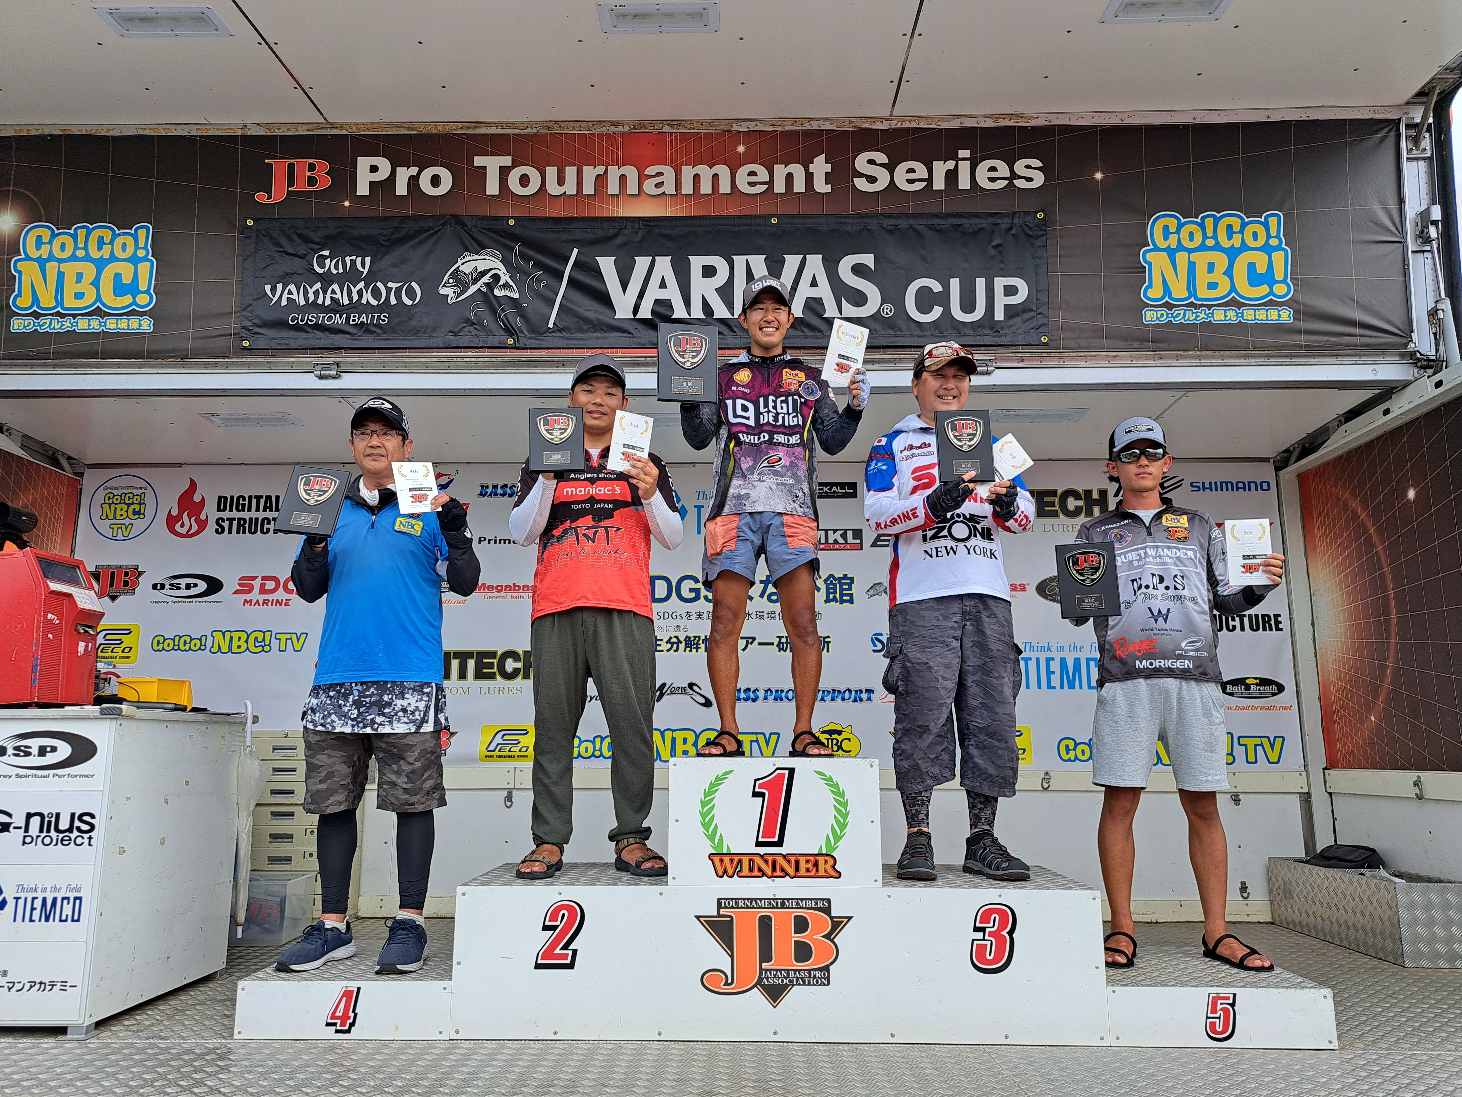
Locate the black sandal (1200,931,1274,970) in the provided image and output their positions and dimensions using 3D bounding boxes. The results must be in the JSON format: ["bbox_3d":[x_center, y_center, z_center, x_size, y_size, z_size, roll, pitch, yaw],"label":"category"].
[{"bbox_3d":[1.585,1.253,3.168,0.100,0.080,0.265,3,-11,-15],"label":"black sandal"}]

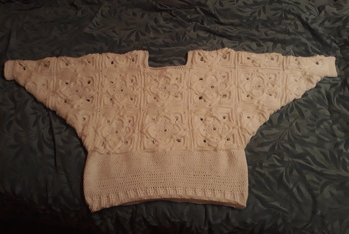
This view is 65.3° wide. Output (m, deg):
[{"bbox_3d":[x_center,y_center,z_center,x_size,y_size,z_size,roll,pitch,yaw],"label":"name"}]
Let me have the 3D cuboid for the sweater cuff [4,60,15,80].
[{"bbox_3d":[-0.679,-0.190,1.128,0.038,0.022,0.105,-14,63,-7],"label":"sweater cuff"}]

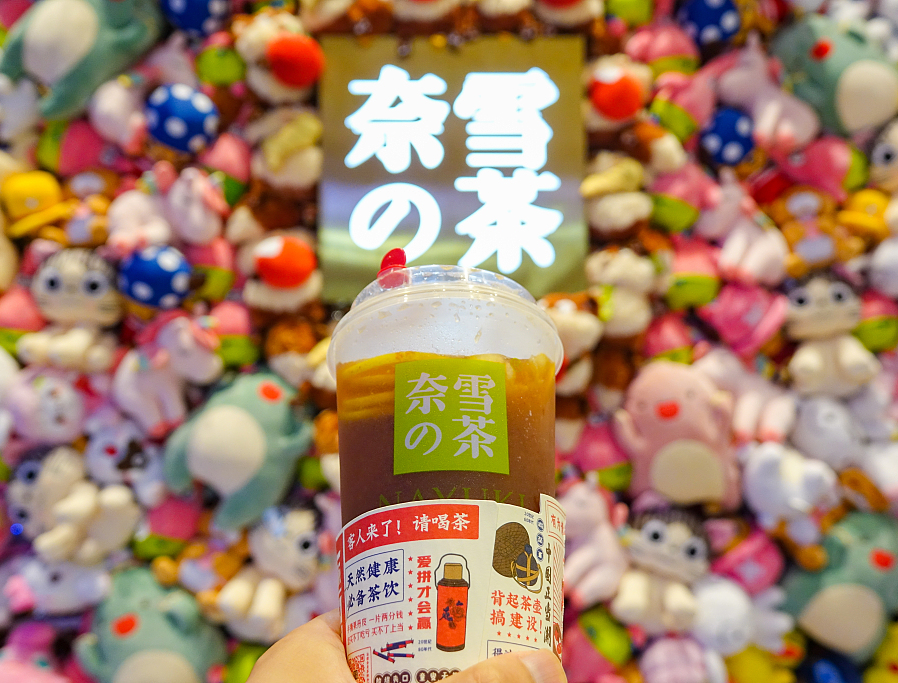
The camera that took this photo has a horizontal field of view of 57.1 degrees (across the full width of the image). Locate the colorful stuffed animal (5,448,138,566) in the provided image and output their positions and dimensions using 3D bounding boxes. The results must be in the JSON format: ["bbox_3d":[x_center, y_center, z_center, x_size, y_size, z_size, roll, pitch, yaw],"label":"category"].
[{"bbox_3d":[-0.610,0.263,1.346,0.192,0.155,0.125,14,4,15],"label":"colorful stuffed animal"}]

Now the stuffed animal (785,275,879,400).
[{"bbox_3d":[0.626,-0.004,1.360,0.142,0.197,0.118,-2,-5,2],"label":"stuffed animal"}]

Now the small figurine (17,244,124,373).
[{"bbox_3d":[-0.641,-0.058,1.400,0.175,0.215,0.170,3,0,-3],"label":"small figurine"}]

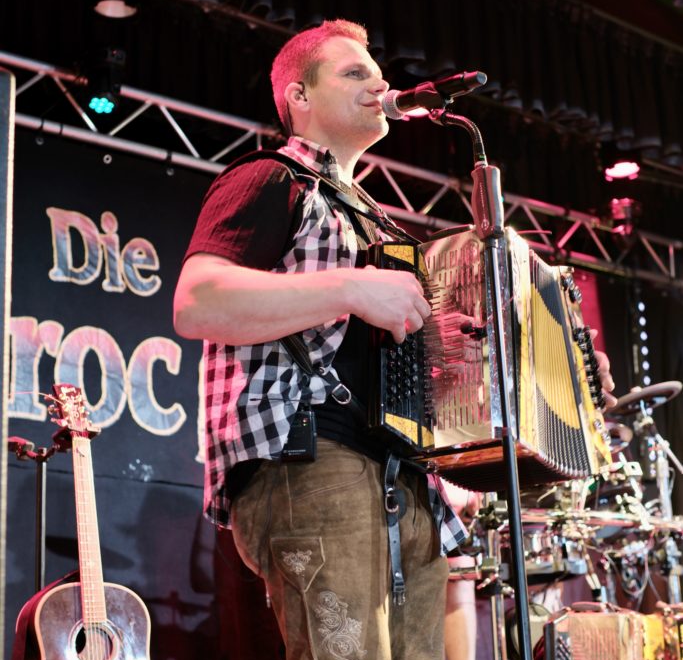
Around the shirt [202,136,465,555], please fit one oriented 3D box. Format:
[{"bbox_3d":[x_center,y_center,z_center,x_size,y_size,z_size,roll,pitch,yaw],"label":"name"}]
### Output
[{"bbox_3d":[-0.028,0.024,2.420,0.330,0.750,0.480,-8,-12,32],"label":"shirt"}]

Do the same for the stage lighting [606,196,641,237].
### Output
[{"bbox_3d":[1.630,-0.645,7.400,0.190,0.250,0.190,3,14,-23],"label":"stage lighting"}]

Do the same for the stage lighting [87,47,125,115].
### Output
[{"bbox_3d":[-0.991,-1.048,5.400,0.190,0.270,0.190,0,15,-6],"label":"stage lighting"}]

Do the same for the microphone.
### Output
[{"bbox_3d":[0.160,-0.415,2.260,0.240,0.052,0.052,-6,-11,43],"label":"microphone"}]

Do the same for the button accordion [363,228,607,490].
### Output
[{"bbox_3d":[0.278,0.050,2.420,0.290,0.400,0.380,-8,-18,32],"label":"button accordion"}]

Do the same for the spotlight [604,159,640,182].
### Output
[{"bbox_3d":[1.603,-0.927,7.300,0.200,0.230,0.200,4,-57,-26],"label":"spotlight"}]

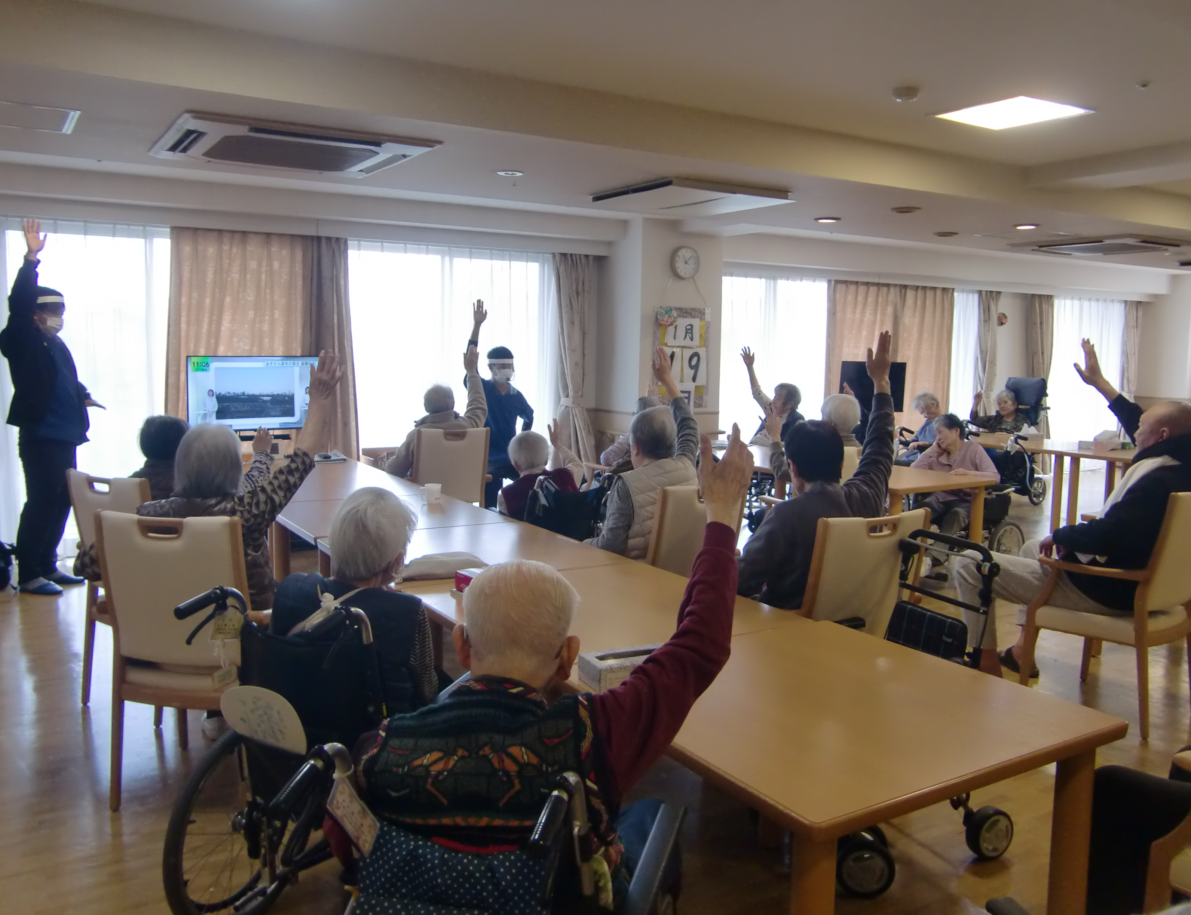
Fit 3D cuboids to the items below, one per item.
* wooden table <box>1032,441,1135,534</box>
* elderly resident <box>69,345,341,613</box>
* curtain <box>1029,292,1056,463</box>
[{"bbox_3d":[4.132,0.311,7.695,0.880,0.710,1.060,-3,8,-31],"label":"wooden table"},{"bbox_3d":[-1.280,0.369,3.380,0.760,1.430,0.720,1,7,3],"label":"elderly resident"},{"bbox_3d":[5.304,-0.841,11.656,0.440,2.120,0.160,-3,8,-31],"label":"curtain"}]

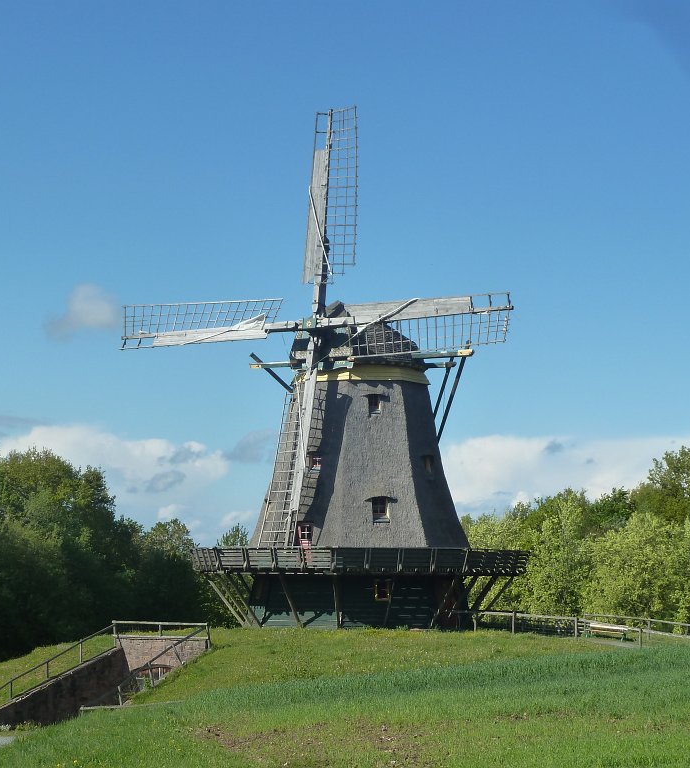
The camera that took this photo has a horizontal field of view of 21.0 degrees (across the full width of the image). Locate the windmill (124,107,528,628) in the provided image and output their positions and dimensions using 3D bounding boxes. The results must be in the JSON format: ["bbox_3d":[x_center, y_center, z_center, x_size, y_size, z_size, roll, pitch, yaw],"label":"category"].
[{"bbox_3d":[0.770,-0.740,91.670,21.900,25.110,16.000,-3,-7,30],"label":"windmill"}]

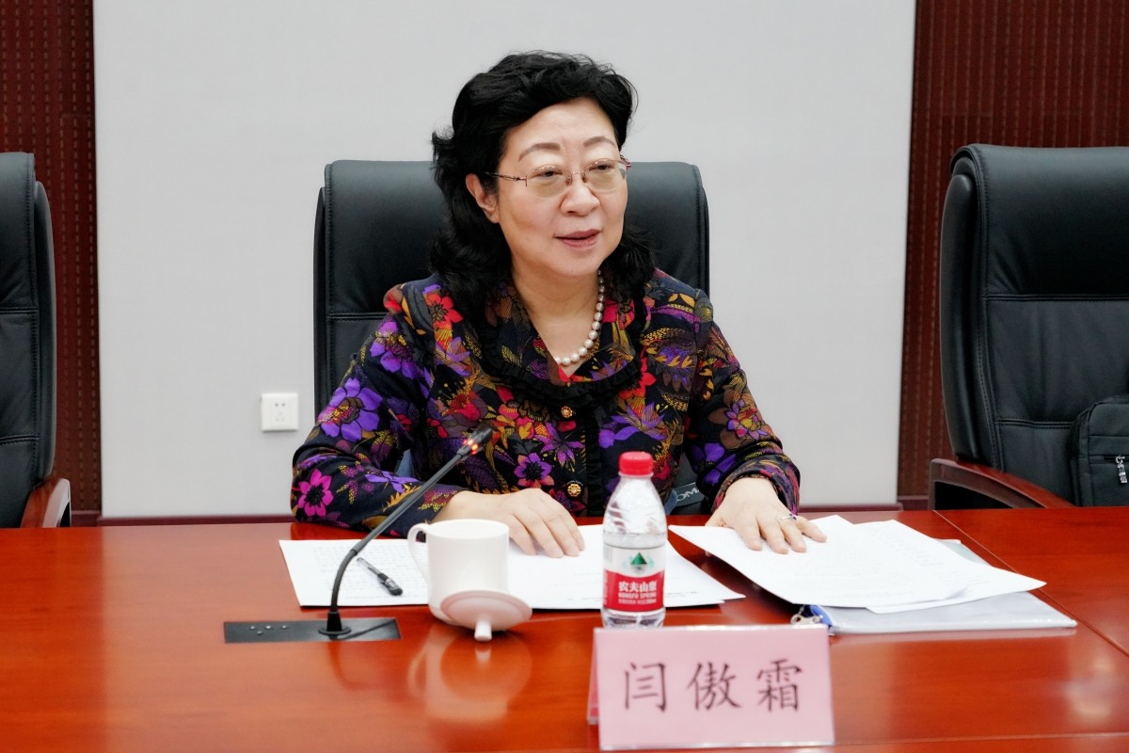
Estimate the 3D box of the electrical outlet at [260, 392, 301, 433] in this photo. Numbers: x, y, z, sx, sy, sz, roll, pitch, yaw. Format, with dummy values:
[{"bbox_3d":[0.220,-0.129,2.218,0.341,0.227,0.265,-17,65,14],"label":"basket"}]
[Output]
[{"bbox_3d":[-0.671,0.083,5.034,0.086,0.086,0.010,0,9,-8],"label":"electrical outlet"}]

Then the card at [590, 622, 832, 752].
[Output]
[{"bbox_3d":[0.122,0.251,1.770,0.195,0.092,0.072,0,9,-7],"label":"card"}]

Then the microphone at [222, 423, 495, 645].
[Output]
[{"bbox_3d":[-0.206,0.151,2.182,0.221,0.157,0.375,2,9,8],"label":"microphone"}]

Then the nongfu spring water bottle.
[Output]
[{"bbox_3d":[0.066,0.163,2.067,0.062,0.175,0.062,0,9,-5],"label":"nongfu spring water bottle"}]

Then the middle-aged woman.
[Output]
[{"bbox_3d":[-0.034,0.243,2.636,0.600,1.270,0.620,-1,9,-12],"label":"middle-aged woman"}]

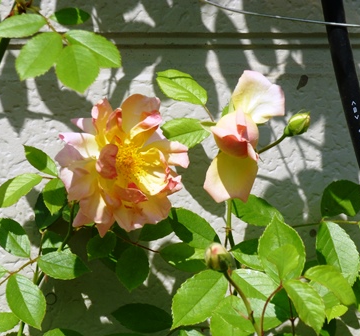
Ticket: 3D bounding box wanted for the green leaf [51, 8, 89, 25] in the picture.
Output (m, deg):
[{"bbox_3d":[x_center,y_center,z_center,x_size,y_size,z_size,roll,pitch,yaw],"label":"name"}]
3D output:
[{"bbox_3d":[-0.080,-0.110,1.250,0.029,0.012,0.016,2,50,2],"label":"green leaf"}]

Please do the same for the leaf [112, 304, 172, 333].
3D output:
[{"bbox_3d":[-0.024,0.096,1.100,0.040,0.020,0.007,8,-35,0],"label":"leaf"}]

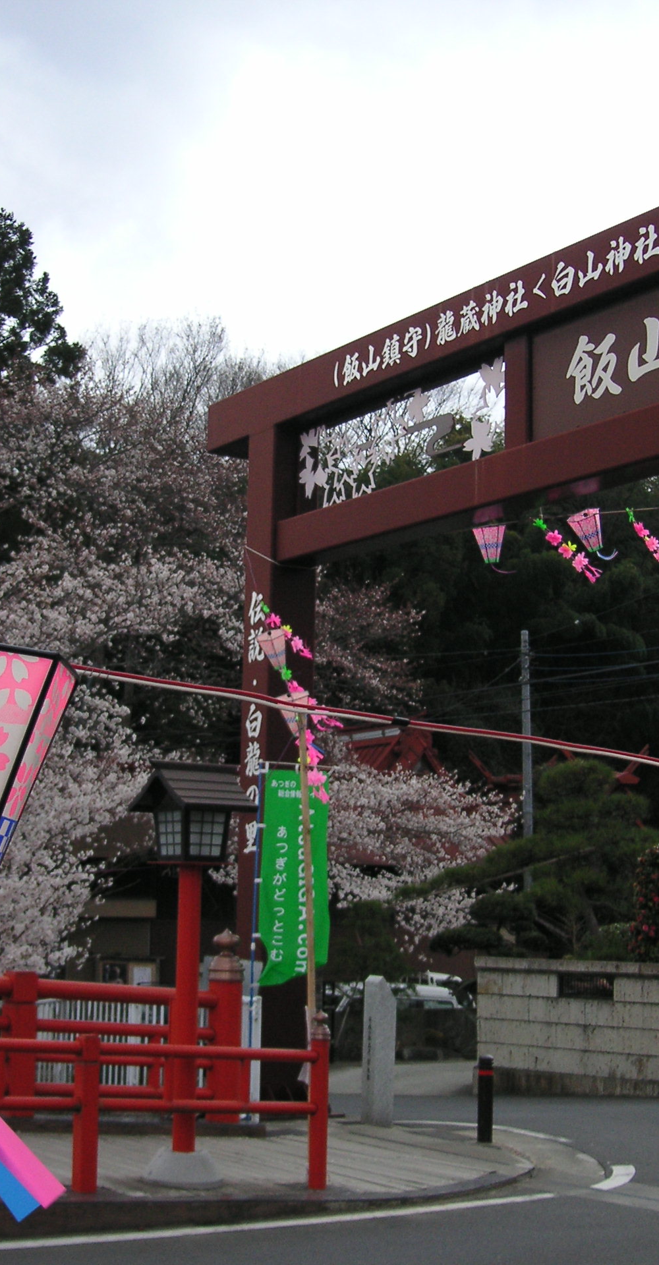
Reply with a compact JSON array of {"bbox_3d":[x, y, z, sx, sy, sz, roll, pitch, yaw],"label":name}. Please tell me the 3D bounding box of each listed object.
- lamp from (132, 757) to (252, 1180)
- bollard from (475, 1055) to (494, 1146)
[{"bbox_3d":[-0.890,2.138,11.562,0.580,2.620,0.750,7,-11,-32],"label":"lamp"},{"bbox_3d":[1.216,3.633,14.072,0.116,0.680,0.116,6,-11,-30],"label":"bollard"}]

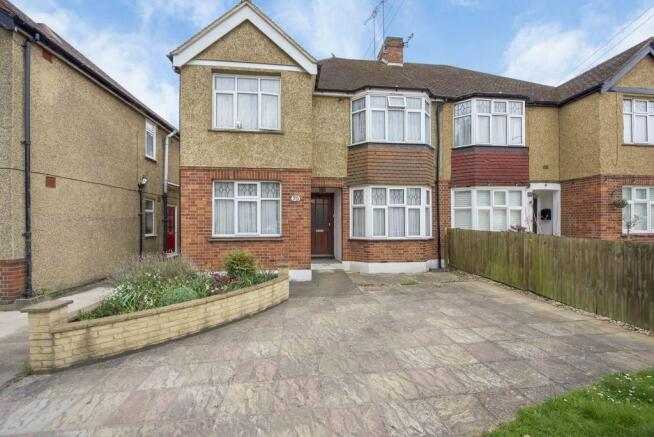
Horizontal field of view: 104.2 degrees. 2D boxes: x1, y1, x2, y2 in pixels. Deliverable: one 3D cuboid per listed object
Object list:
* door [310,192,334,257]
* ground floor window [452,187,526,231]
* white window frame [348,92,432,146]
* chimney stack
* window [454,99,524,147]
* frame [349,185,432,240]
[{"bbox_3d":[-0.184,0.243,8.850,0.920,2.226,0.100,0,0,-5],"label":"door"},{"bbox_3d":[5.362,-0.163,8.132,2.562,1.619,0.425,0,0,-5],"label":"ground floor window"},{"bbox_3d":[2.078,-2.982,7.853,2.622,1.492,0.425,0,0,-5],"label":"white window frame"},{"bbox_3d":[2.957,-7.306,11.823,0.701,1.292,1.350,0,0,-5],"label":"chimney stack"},{"bbox_3d":[5.362,-2.972,8.132,2.562,1.452,0.425,0,0,-5],"label":"window"},{"bbox_3d":[2.078,-0.163,7.853,2.622,1.619,0.425,0,0,-5],"label":"frame"}]

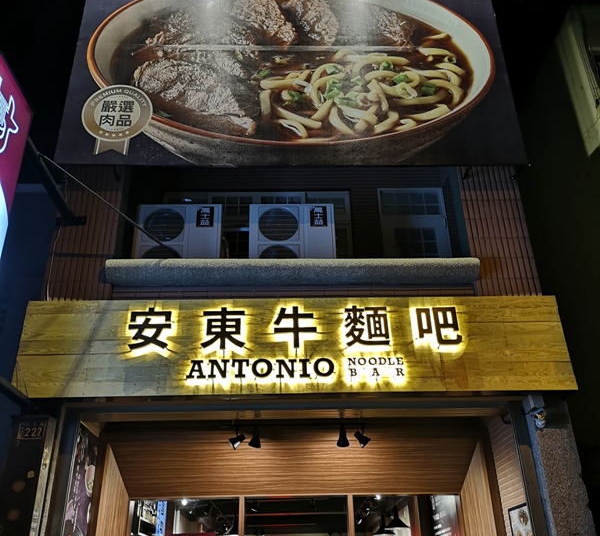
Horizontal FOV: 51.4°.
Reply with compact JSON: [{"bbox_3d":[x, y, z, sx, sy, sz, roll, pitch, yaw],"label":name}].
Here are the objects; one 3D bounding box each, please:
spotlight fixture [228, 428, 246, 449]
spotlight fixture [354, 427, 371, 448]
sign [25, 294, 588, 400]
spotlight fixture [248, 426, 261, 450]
[{"bbox_3d":[-0.594,1.619,5.926,0.155,0.190,0.115,12,-31,-23],"label":"spotlight fixture"},{"bbox_3d":[0.599,1.618,5.958,0.150,0.200,0.115,-11,-30,17],"label":"spotlight fixture"},{"bbox_3d":[-0.028,0.742,5.753,4.969,0.917,0.200,0,-28,-2],"label":"sign"},{"bbox_3d":[-0.428,1.612,5.934,0.115,0.200,0.150,2,-28,-7],"label":"spotlight fixture"}]

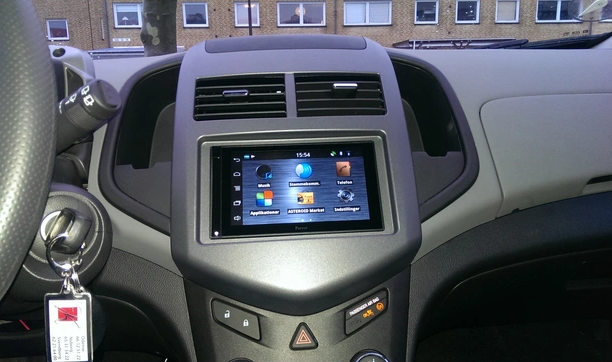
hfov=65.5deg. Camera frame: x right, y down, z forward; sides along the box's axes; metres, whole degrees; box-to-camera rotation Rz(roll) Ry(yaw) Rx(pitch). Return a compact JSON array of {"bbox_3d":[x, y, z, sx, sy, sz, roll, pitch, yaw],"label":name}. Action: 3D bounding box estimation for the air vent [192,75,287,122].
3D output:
[{"bbox_3d":[-0.071,-0.087,0.527,0.099,0.055,0.030,-2,-23,-4],"label":"air vent"}]

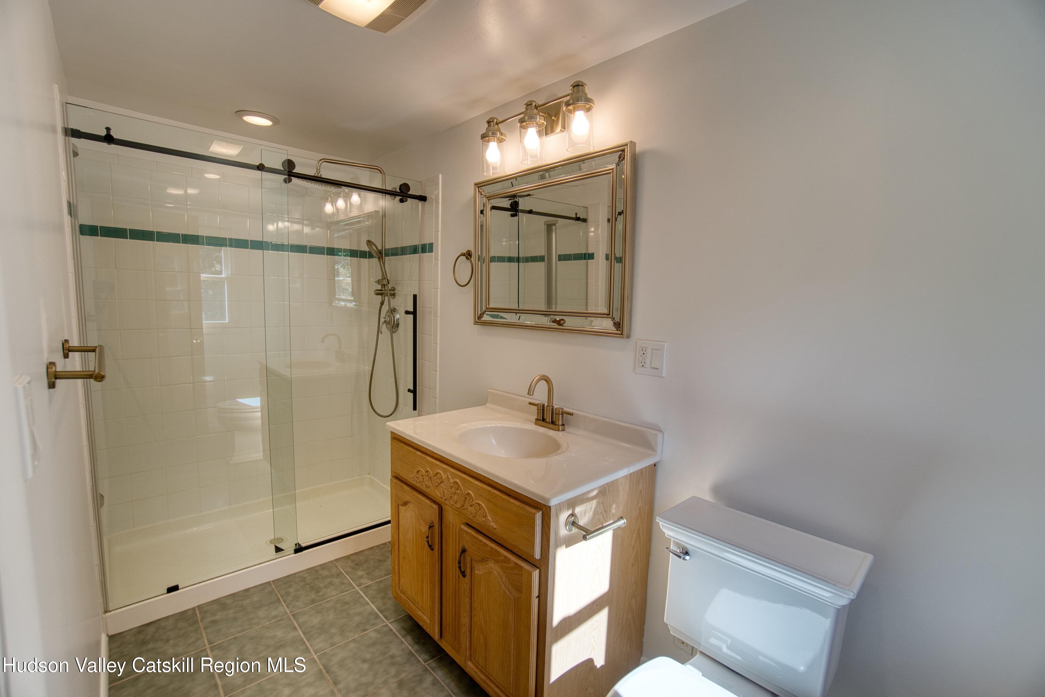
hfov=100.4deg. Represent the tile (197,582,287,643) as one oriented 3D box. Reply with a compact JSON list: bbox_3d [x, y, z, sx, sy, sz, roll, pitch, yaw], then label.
[{"bbox_3d":[-1.273,1.199,1.983,0.302,0.010,0.302,-4,8,-42],"label":"tile"}]

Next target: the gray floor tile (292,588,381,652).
[{"bbox_3d":[-0.825,1.217,1.953,0.302,0.010,0.302,-4,8,-42],"label":"gray floor tile"}]

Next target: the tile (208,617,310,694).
[{"bbox_3d":[-1.058,1.230,1.763,0.302,0.010,0.302,-4,8,-42],"label":"tile"}]

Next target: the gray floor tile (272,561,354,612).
[{"bbox_3d":[-1.040,1.186,2.175,0.302,0.010,0.302,-4,8,-42],"label":"gray floor tile"}]

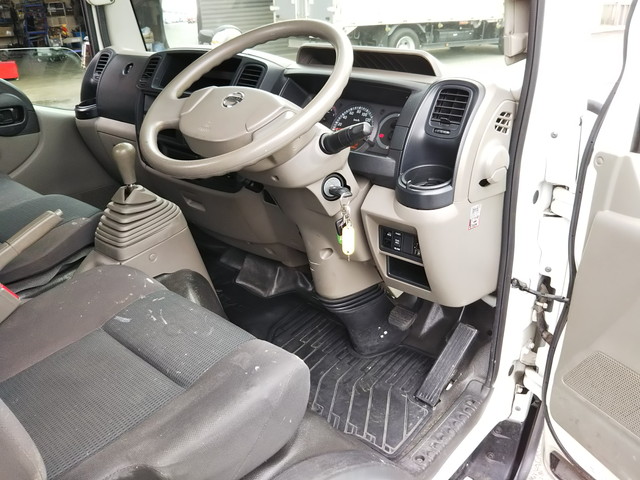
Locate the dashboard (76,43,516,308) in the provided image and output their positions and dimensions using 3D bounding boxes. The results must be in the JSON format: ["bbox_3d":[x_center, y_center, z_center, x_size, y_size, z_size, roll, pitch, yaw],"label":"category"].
[{"bbox_3d":[-0.158,-0.286,1.515,1.475,0.480,0.465,19,29,37],"label":"dashboard"}]

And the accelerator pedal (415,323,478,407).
[{"bbox_3d":[0.318,0.311,1.365,0.053,0.032,0.217,21,69,41],"label":"accelerator pedal"}]

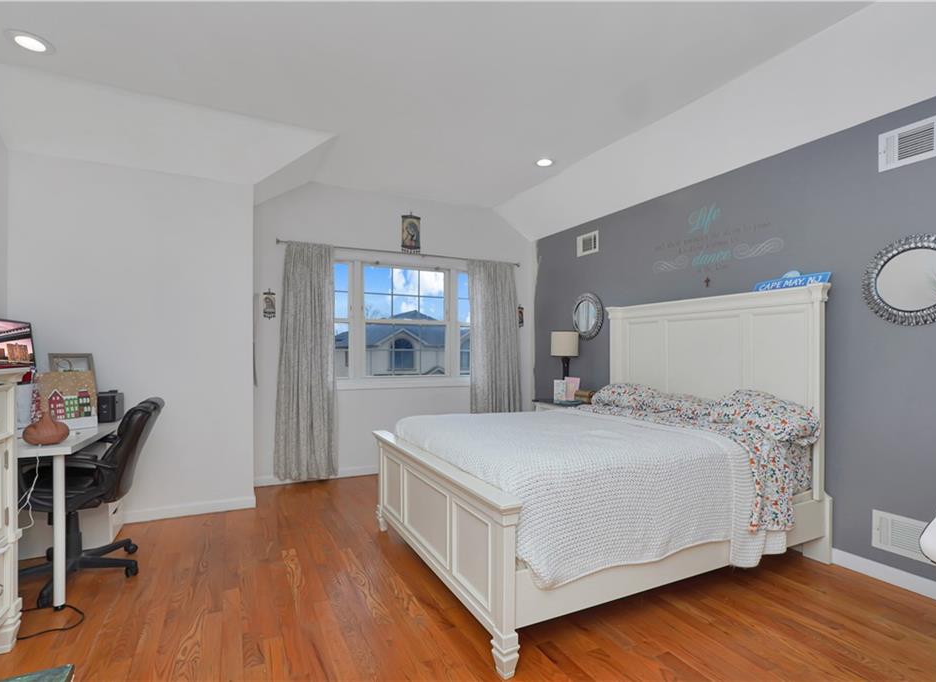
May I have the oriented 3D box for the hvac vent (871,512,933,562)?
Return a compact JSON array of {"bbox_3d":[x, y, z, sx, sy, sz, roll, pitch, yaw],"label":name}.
[{"bbox_3d":[2.211,0.992,2.274,0.020,0.191,0.299,0,-1,-26],"label":"hvac vent"}]

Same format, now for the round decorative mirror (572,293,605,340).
[{"bbox_3d":[1.168,-0.232,4.401,0.035,0.455,0.445,0,-1,-26],"label":"round decorative mirror"}]

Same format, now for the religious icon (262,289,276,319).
[{"bbox_3d":[-1.740,-0.325,3.994,0.112,0.270,0.020,0,-1,-26],"label":"religious icon"}]

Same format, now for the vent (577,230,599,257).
[{"bbox_3d":[1.165,-0.942,4.439,0.020,0.194,0.302,0,-1,-26],"label":"vent"}]

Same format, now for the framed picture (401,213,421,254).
[{"bbox_3d":[-0.567,-1.082,4.572,0.200,0.400,0.020,0,-1,-26],"label":"framed picture"}]

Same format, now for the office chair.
[{"bbox_3d":[-2.079,0.792,2.423,0.660,0.940,0.640,0,-1,-19],"label":"office chair"}]

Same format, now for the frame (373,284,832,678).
[{"bbox_3d":[0.722,0.473,2.868,2.160,1.575,1.685,0,-1,-26],"label":"frame"}]

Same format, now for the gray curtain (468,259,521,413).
[{"bbox_3d":[0.314,0.190,4.899,0.670,2.080,0.110,0,-1,-26],"label":"gray curtain"}]

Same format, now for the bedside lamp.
[{"bbox_3d":[0.916,0.245,4.329,0.270,0.650,0.270,0,-1,-26],"label":"bedside lamp"}]

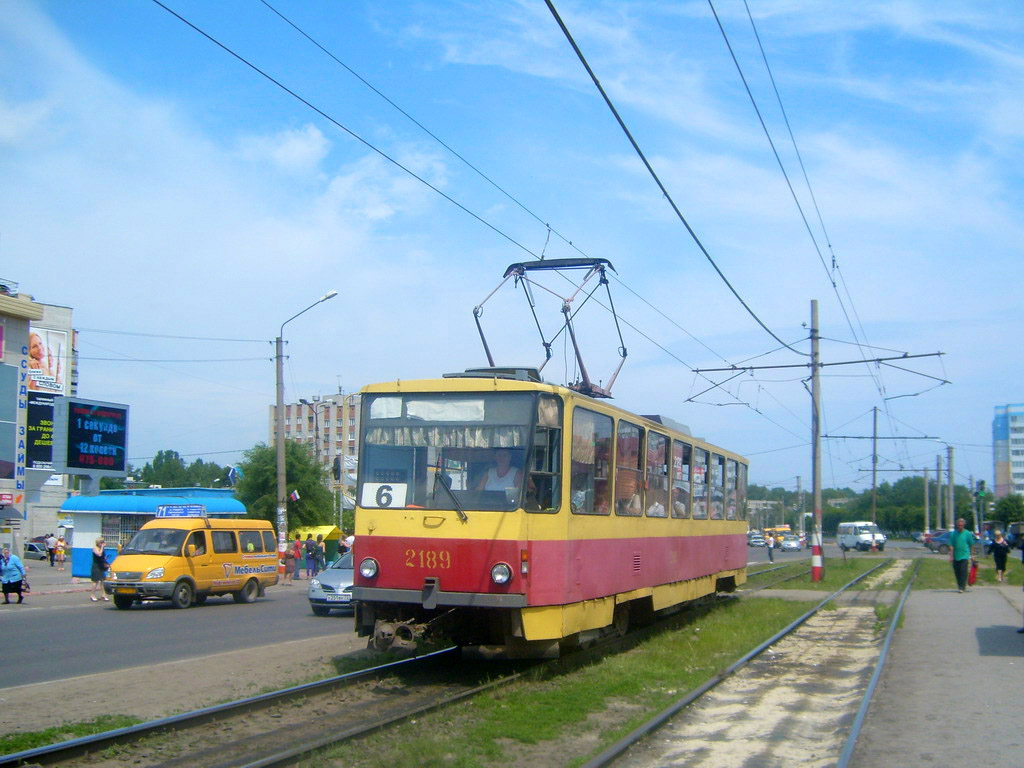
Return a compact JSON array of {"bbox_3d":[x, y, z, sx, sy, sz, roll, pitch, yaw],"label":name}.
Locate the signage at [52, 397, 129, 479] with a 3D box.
[{"bbox_3d":[-19.592,2.496,48.300,0.850,3.450,3.750,-3,-9,25],"label":"signage"}]

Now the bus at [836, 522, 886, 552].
[{"bbox_3d":[26.590,11.712,79.000,2.050,2.200,5.400,1,-8,0],"label":"bus"}]

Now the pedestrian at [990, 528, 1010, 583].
[{"bbox_3d":[15.211,5.378,32.408,0.550,1.600,0.380,-3,-8,24],"label":"pedestrian"}]

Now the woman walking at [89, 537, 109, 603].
[{"bbox_3d":[-10.581,4.770,26.711,0.480,1.640,0.450,-3,-8,21],"label":"woman walking"}]

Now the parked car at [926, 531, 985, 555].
[{"bbox_3d":[29.258,10.410,68.000,4.300,1.450,1.700,-1,-8,11],"label":"parked car"}]

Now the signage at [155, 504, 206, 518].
[{"bbox_3d":[-8.344,3.214,26.100,1.400,0.330,0.180,-3,-8,21],"label":"signage"}]

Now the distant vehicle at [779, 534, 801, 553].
[{"bbox_3d":[23.790,13.599,88.598,1.720,1.450,4.300,-2,-8,18],"label":"distant vehicle"}]

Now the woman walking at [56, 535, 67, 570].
[{"bbox_3d":[-21.015,7.884,48.300,0.500,1.650,0.360,3,-8,-17],"label":"woman walking"}]

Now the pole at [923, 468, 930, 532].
[{"bbox_3d":[46.494,13.612,116.000,0.300,8.700,0.300,-2,-8,22],"label":"pole"}]

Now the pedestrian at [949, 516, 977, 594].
[{"bbox_3d":[10.593,4.030,24.400,0.580,1.760,0.400,-3,-9,22],"label":"pedestrian"}]

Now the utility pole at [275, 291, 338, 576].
[{"bbox_3d":[-7.632,1.817,39.160,2.350,10.800,0.500,-3,-8,22],"label":"utility pole"}]

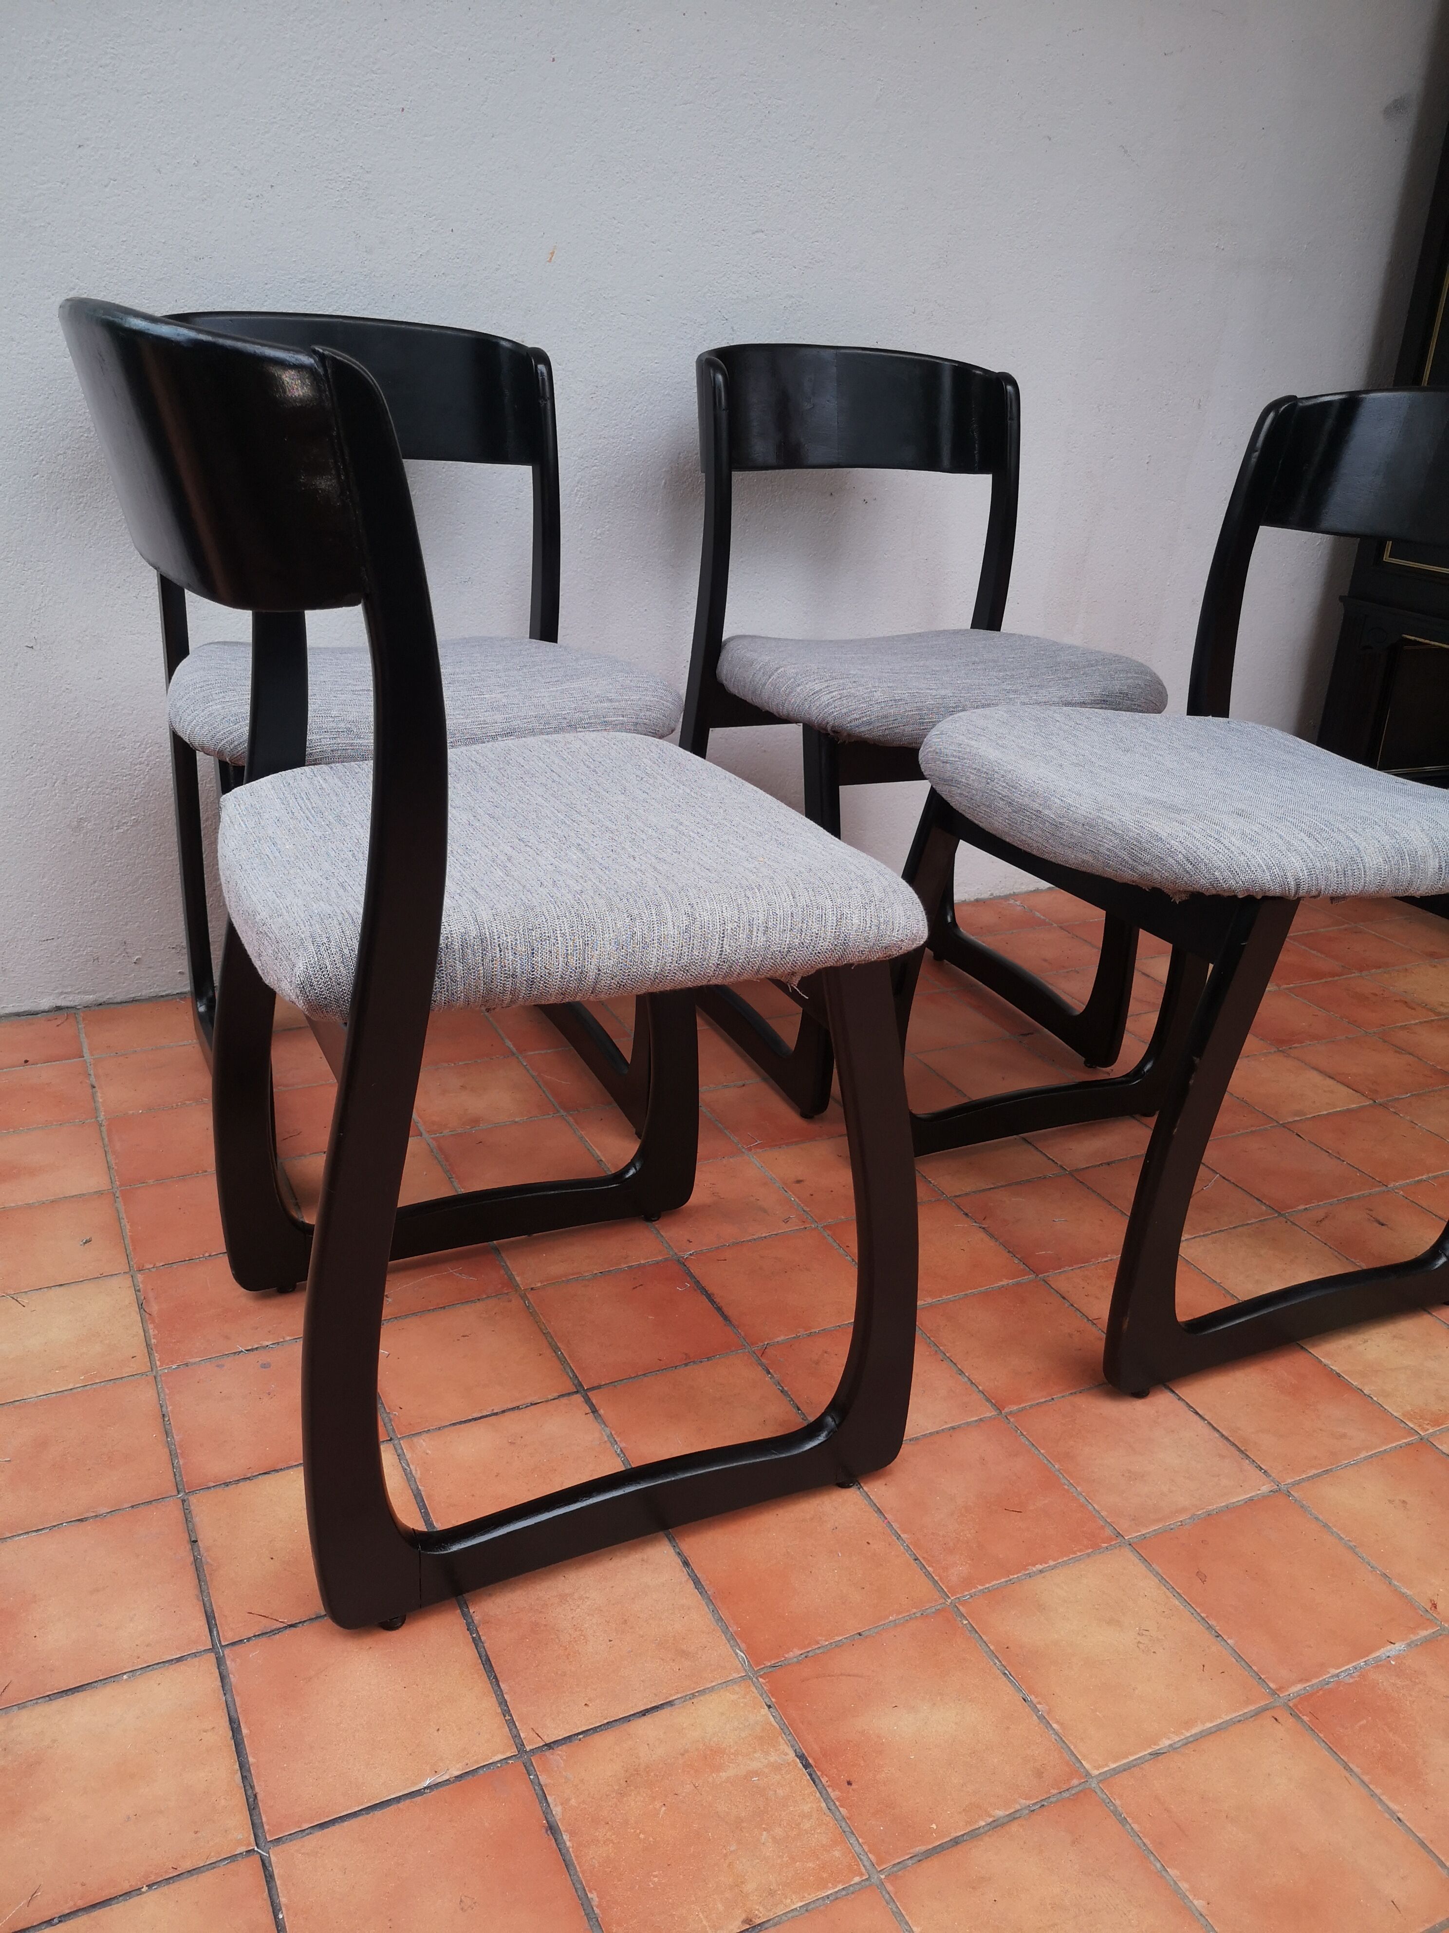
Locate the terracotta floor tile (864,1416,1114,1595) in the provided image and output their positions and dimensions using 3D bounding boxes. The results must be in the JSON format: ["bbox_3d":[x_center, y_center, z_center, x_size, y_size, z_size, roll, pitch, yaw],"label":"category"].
[{"bbox_3d":[0.191,0.406,1.128,0.149,0.012,0.147,-7,25,-25],"label":"terracotta floor tile"}]

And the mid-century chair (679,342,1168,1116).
[{"bbox_3d":[0.208,-0.303,1.800,0.450,0.802,0.497,-7,24,-24],"label":"mid-century chair"}]

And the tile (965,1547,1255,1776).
[{"bbox_3d":[0.259,0.463,1.011,0.147,0.012,0.147,-8,25,-25],"label":"tile"}]

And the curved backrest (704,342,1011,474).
[{"bbox_3d":[0.150,-0.675,1.830,0.431,0.143,0.105,-7,15,-24],"label":"curved backrest"}]

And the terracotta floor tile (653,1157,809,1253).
[{"bbox_3d":[-0.009,0.241,1.513,0.147,0.012,0.147,-8,25,-25],"label":"terracotta floor tile"}]

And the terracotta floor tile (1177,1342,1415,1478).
[{"bbox_3d":[0.466,0.370,1.259,0.149,0.012,0.147,-7,25,-25],"label":"terracotta floor tile"}]

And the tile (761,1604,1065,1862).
[{"bbox_3d":[0.120,0.478,0.939,0.149,0.012,0.147,-7,25,-25],"label":"tile"}]

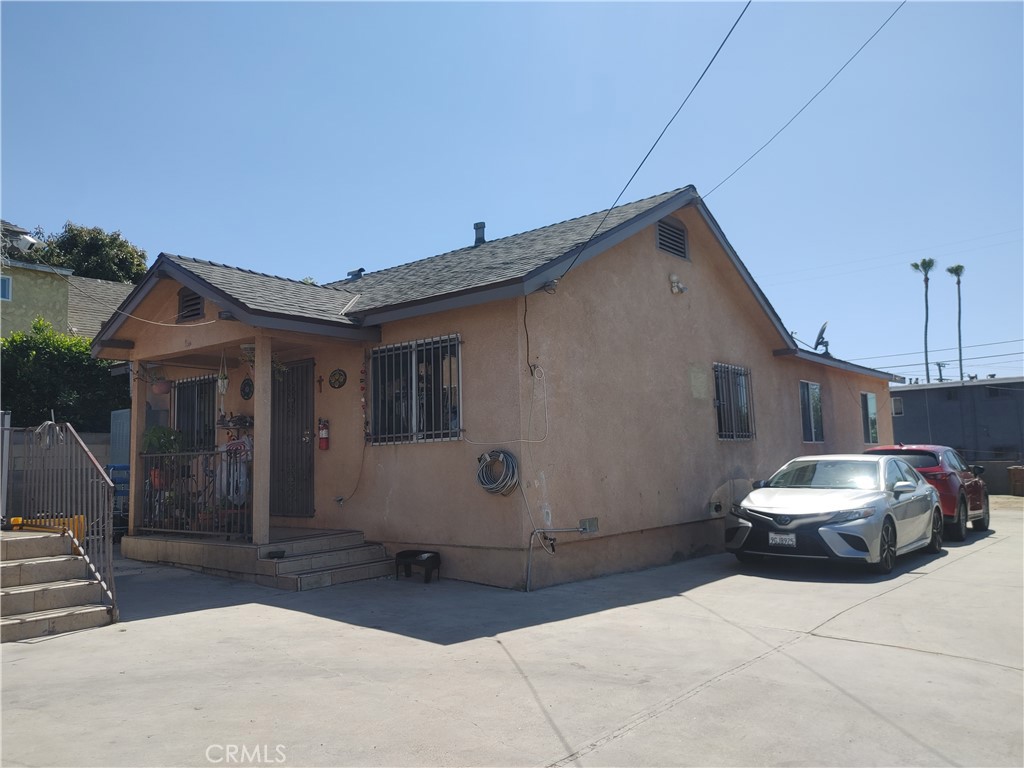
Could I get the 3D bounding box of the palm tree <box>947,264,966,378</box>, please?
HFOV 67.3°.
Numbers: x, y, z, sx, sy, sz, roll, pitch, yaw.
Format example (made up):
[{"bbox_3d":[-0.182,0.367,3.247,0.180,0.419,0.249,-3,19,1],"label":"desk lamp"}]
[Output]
[{"bbox_3d":[47.512,-1.920,80.467,2.400,21.660,2.400,-5,-7,31],"label":"palm tree"}]

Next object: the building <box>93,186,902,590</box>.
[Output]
[{"bbox_3d":[0.851,0.326,15.686,9.350,5.180,16.400,-7,-8,40],"label":"building"}]

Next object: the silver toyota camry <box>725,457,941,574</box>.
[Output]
[{"bbox_3d":[4.689,1.702,10.837,1.860,1.450,4.880,-5,-8,39],"label":"silver toyota camry"}]

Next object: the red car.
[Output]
[{"bbox_3d":[7.830,2.014,14.827,1.860,1.670,4.550,-4,-8,38],"label":"red car"}]

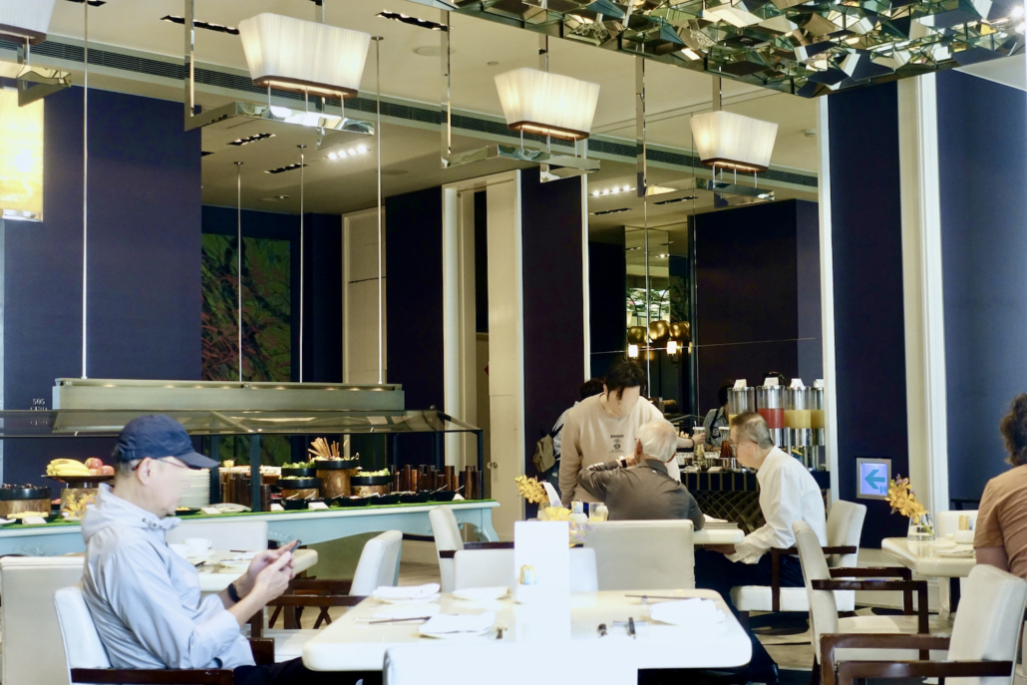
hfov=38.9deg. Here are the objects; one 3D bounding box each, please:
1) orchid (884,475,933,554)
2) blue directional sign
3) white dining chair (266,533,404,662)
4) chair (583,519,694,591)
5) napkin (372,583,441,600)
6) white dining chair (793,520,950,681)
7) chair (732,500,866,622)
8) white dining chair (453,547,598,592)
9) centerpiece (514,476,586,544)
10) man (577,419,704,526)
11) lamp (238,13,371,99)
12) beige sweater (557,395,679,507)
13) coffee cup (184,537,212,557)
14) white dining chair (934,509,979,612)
[{"bbox_3d":[1.591,0.666,5.839,0.190,0.270,0.140,-1,-3,0],"label":"orchid"},{"bbox_3d":[2.434,0.921,9.814,0.040,0.280,0.270,3,-5,-43],"label":"blue directional sign"},{"bbox_3d":[-0.745,1.122,5.290,0.640,0.845,0.560,-1,-4,3],"label":"white dining chair"},{"bbox_3d":[0.540,1.183,6.410,0.530,0.830,0.620,-1,-3,0],"label":"chair"},{"bbox_3d":[-0.290,0.674,3.936,0.190,0.035,0.170,-1,-4,4],"label":"napkin"},{"bbox_3d":[1.415,1.127,5.661,0.620,0.830,0.540,-1,-4,8],"label":"white dining chair"},{"bbox_3d":[1.373,1.207,7.128,0.640,0.845,0.560,-1,-3,3],"label":"chair"},{"bbox_3d":[0.027,1.055,4.345,0.560,0.845,0.640,-1,-4,3],"label":"white dining chair"},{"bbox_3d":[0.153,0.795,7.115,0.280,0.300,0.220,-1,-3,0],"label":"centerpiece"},{"bbox_3d":[0.578,0.979,6.602,0.580,1.260,0.800,-1,-3,0],"label":"man"},{"bbox_3d":[-0.884,-1.214,6.226,0.566,0.270,0.191,2,-5,-42],"label":"lamp"},{"bbox_3d":[0.571,0.593,7.928,0.640,0.620,0.380,-1,-3,0],"label":"beige sweater"},{"bbox_3d":[-1.183,0.767,5.465,0.108,0.068,0.092,-1,-3,0],"label":"coffee cup"},{"bbox_3d":[2.077,1.133,6.067,0.560,0.845,0.640,-1,-4,3],"label":"white dining chair"}]

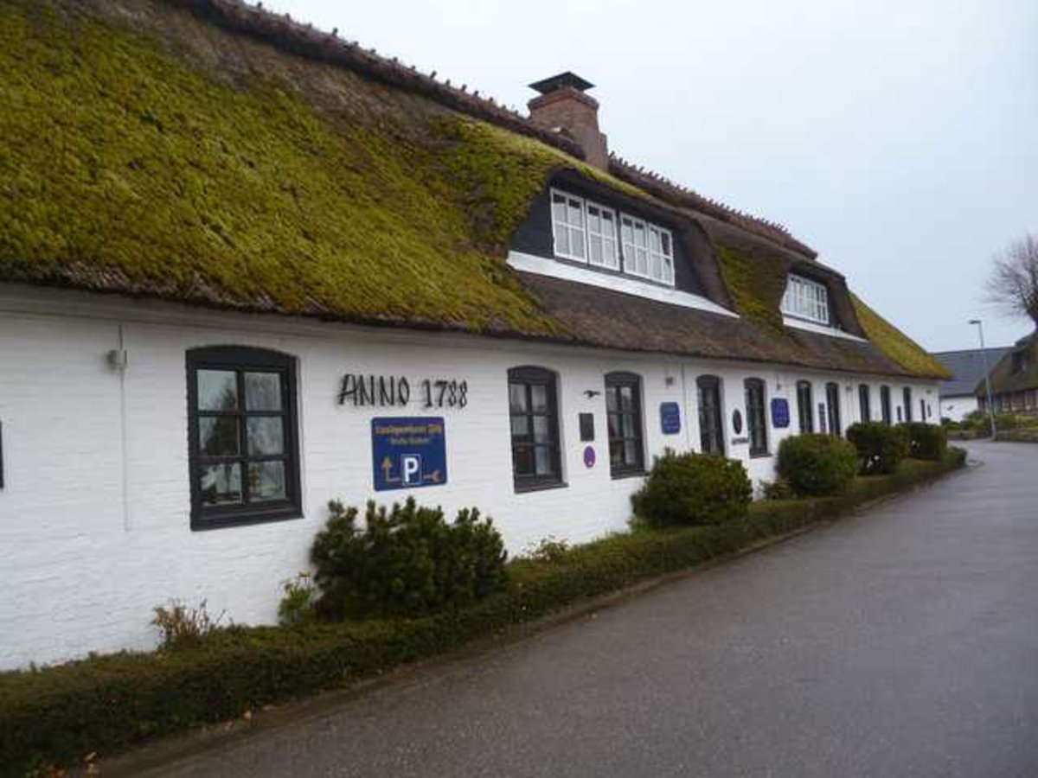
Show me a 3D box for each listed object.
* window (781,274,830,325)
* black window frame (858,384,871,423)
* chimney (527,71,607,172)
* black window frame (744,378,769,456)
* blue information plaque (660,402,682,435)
[{"bbox_3d":[7.209,-2.286,21.290,0.150,1.050,3.650,-6,-5,37],"label":"window"},{"bbox_3d":[9.006,0.641,22.035,0.100,1.500,1.060,-6,-5,37],"label":"black window frame"},{"bbox_3d":[1.060,-5.548,17.975,0.957,1.868,1.385,-6,-5,38],"label":"chimney"},{"bbox_3d":[4.215,0.524,14.963,0.142,1.422,0.991,-6,-5,38],"label":"black window frame"},{"bbox_3d":[2.241,0.431,12.347,0.029,0.470,0.604,-6,-5,38],"label":"blue information plaque"}]

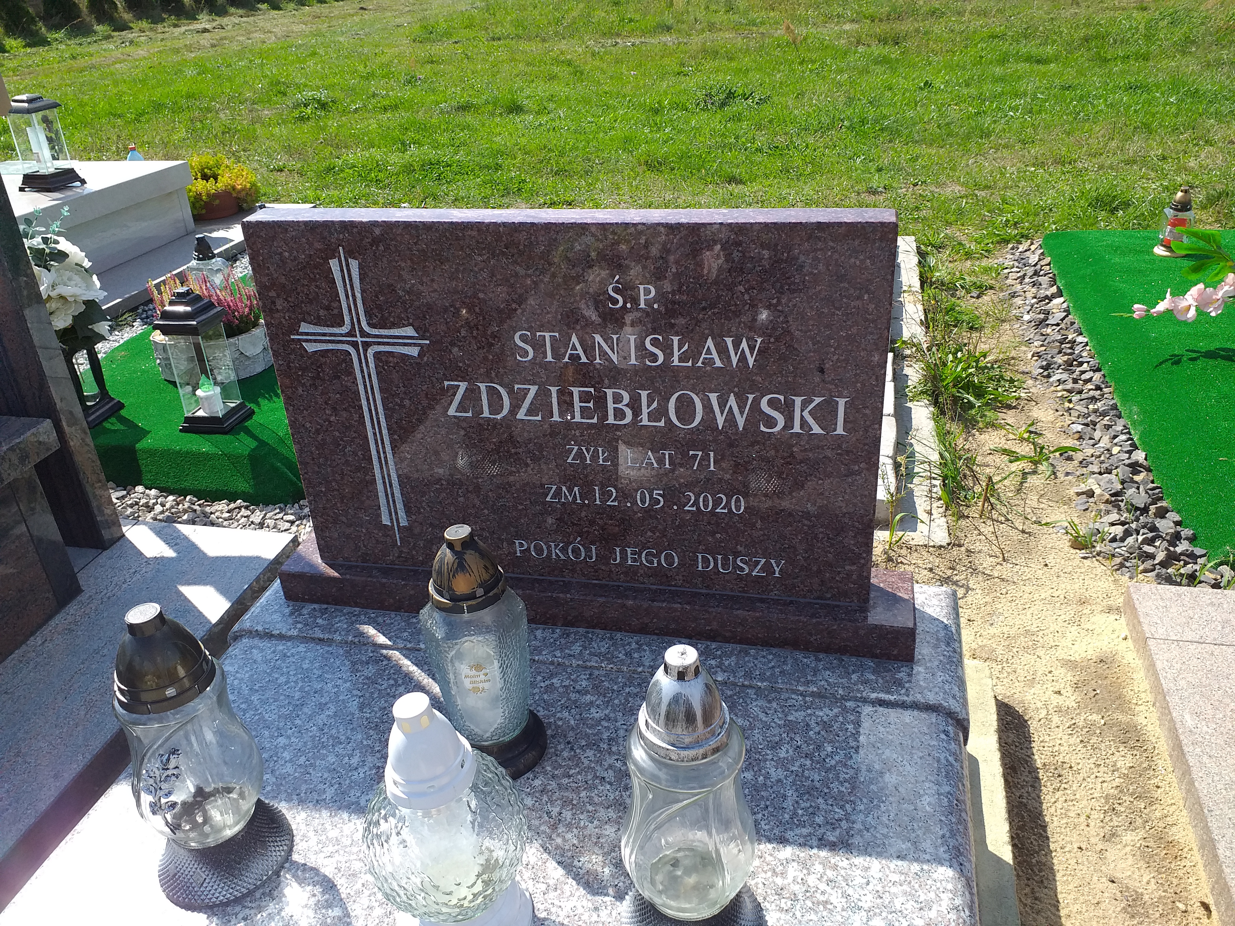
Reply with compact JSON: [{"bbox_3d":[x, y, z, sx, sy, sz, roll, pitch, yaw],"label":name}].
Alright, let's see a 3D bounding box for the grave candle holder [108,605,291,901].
[{"bbox_3d":[-0.467,0.300,1.046,0.147,0.342,0.147,-20,32,-27],"label":"grave candle holder"}]

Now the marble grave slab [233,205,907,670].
[{"bbox_3d":[-0.064,-0.047,1.354,0.965,0.601,0.133,3,29,13],"label":"marble grave slab"}]

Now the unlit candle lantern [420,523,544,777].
[{"bbox_3d":[-0.173,0.221,1.177,0.140,0.324,0.140,-9,29,-10],"label":"unlit candle lantern"}]

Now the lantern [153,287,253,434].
[{"bbox_3d":[-0.946,-0.237,2.183,0.121,0.319,0.121,4,29,13],"label":"lantern"}]

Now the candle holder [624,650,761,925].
[{"bbox_3d":[0.067,0.323,0.933,0.147,0.348,0.147,-2,28,3],"label":"candle holder"}]

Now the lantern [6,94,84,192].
[{"bbox_3d":[-2.195,-1.214,3.657,0.168,0.331,0.168,7,30,20],"label":"lantern"}]

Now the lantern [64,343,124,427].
[{"bbox_3d":[-1.293,-0.243,2.266,0.119,0.290,0.119,5,29,16],"label":"lantern"}]

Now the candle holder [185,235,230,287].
[{"bbox_3d":[-1.281,-0.585,3.000,0.135,0.233,0.125,-15,30,-20],"label":"candle holder"}]

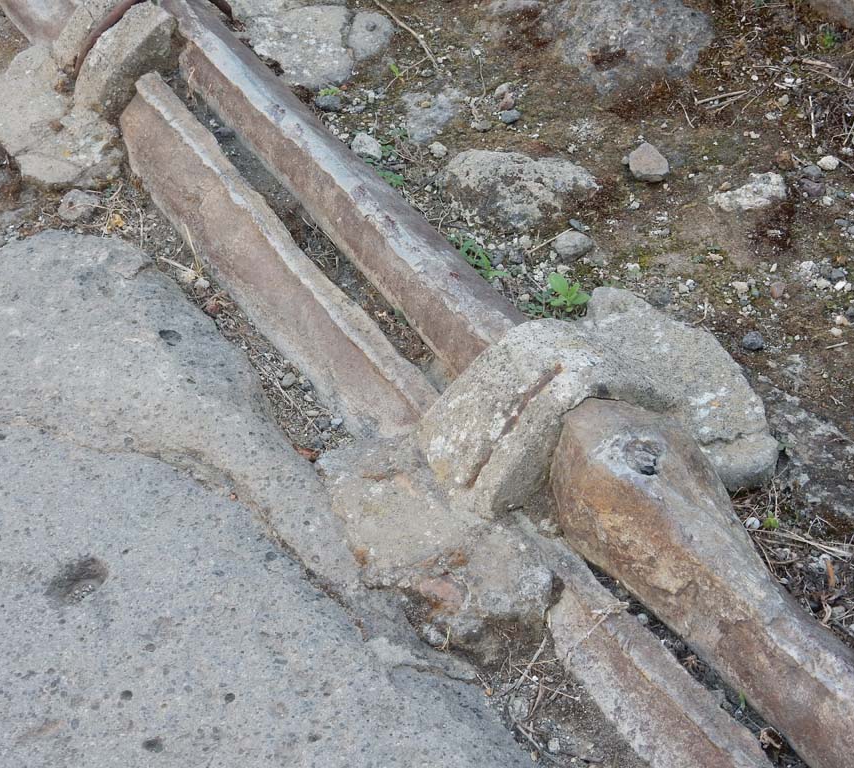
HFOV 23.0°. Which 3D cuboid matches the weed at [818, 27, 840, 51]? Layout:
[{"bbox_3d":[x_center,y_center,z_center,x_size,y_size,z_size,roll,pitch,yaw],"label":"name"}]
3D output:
[{"bbox_3d":[0.605,-0.521,3.165,0.034,0.023,0.031,0,38,0],"label":"weed"}]

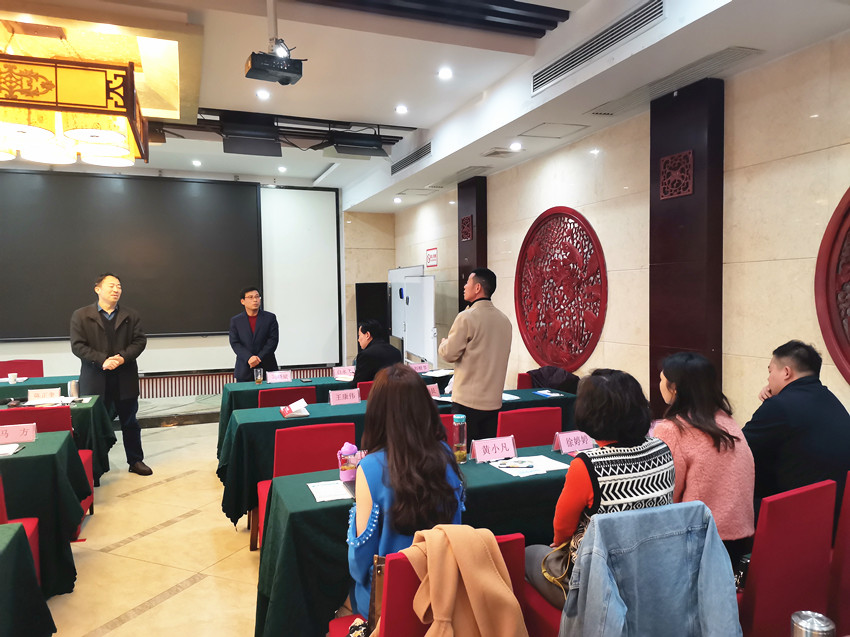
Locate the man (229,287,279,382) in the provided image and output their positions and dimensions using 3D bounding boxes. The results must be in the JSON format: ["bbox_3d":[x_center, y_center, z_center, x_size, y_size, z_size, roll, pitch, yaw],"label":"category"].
[{"bbox_3d":[-1.747,0.473,6.523,0.490,1.620,0.320,-2,2,-21],"label":"man"}]

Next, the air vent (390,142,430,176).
[{"bbox_3d":[-0.157,-1.764,7.141,0.030,0.125,1.320,-1,2,-21],"label":"air vent"}]

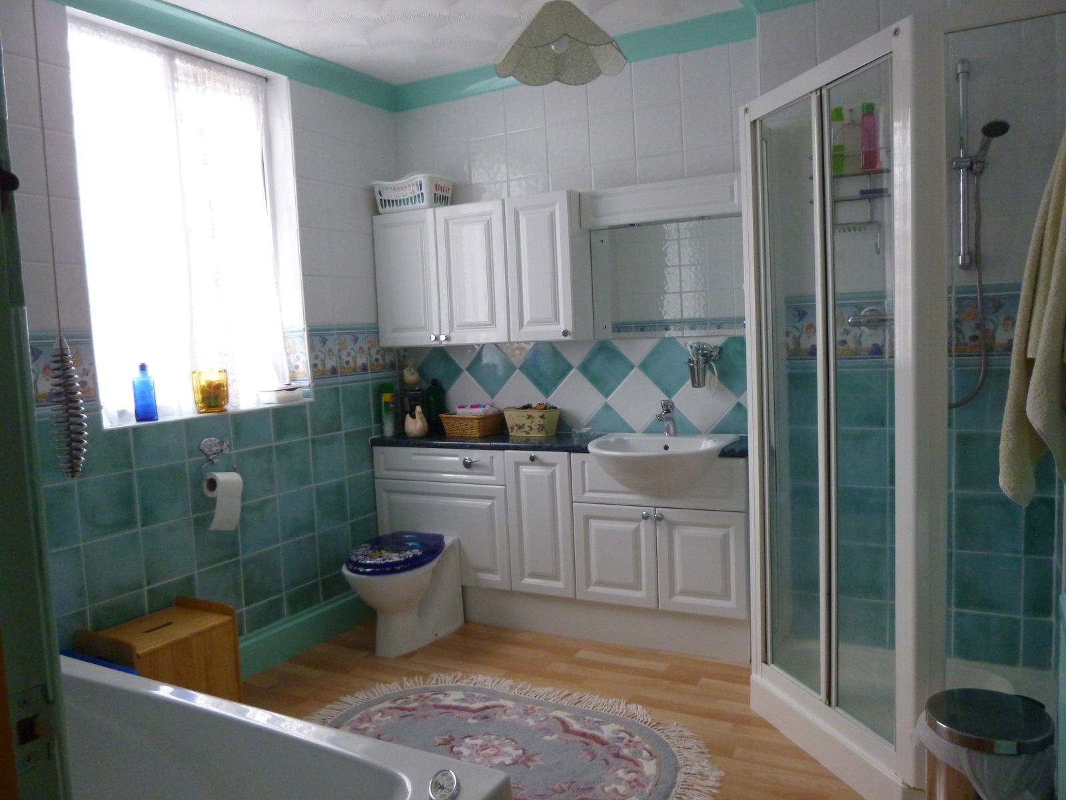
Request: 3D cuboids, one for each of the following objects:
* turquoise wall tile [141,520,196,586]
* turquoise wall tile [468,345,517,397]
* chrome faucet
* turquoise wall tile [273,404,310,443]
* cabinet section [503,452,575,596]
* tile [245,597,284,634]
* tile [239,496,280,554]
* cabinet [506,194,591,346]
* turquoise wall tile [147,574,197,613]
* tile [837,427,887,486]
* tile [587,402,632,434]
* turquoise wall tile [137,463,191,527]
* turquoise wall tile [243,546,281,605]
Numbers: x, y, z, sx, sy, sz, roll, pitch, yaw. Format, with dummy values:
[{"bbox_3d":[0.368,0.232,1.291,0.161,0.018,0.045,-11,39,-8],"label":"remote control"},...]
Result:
[{"bbox_3d":[-1.248,0.521,2.640,0.010,0.198,0.197,0,5,29],"label":"turquoise wall tile"},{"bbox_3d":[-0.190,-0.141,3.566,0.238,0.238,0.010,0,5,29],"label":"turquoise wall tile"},{"bbox_3d":[0.530,0.074,3.047,0.048,0.150,0.150,0,5,29],"label":"chrome faucet"},{"bbox_3d":[-0.982,0.097,3.128,0.010,0.140,0.197,0,5,29],"label":"turquoise wall tile"},{"bbox_3d":[0.100,0.502,3.352,0.309,0.605,0.305,0,5,28],"label":"cabinet section"},{"bbox_3d":[-1.044,0.833,3.005,0.010,0.101,0.196,0,5,28],"label":"tile"},{"bbox_3d":[-1.060,0.486,2.985,0.010,0.198,0.197,0,5,29],"label":"tile"},{"bbox_3d":[0.070,-0.555,3.294,0.300,0.605,0.220,0,5,27],"label":"cabinet"},{"bbox_3d":[-1.274,0.740,2.724,0.010,0.200,0.200,0,5,28],"label":"turquoise wall tile"},{"bbox_3d":[1.121,0.198,2.662,0.193,0.198,0.010,0,5,28],"label":"tile"},{"bbox_3d":[0.319,0.072,3.310,0.275,0.144,0.010,0,5,29],"label":"tile"},{"bbox_3d":[-1.238,0.315,2.584,0.010,0.200,0.200,0,5,27],"label":"turquoise wall tile"},{"bbox_3d":[-1.041,0.682,2.971,0.010,0.200,0.200,0,5,27],"label":"turquoise wall tile"}]

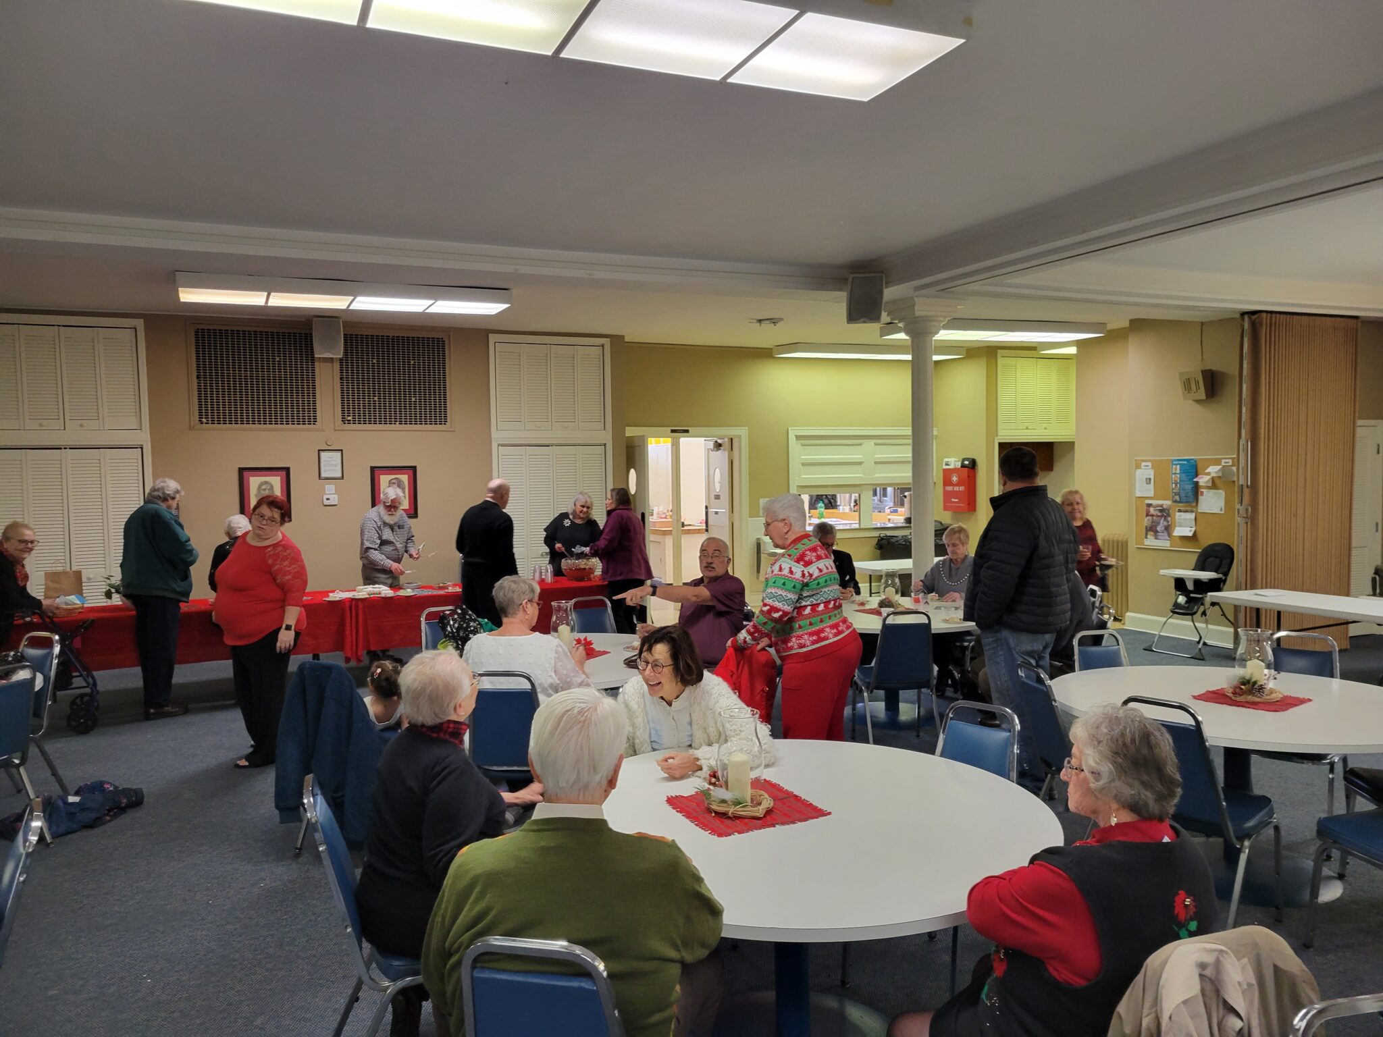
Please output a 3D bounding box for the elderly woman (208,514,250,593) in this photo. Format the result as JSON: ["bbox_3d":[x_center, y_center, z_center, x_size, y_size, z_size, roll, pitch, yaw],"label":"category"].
[{"bbox_3d":[-3.309,0.670,7.517,0.450,1.450,0.360,-2,3,-30],"label":"elderly woman"}]

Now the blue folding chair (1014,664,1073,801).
[{"bbox_3d":[1.692,1.059,4.481,0.560,0.890,0.450,-1,3,-10],"label":"blue folding chair"}]

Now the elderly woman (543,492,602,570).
[{"bbox_3d":[-1.129,0.499,9.815,0.520,1.540,0.400,-2,3,-22],"label":"elderly woman"}]

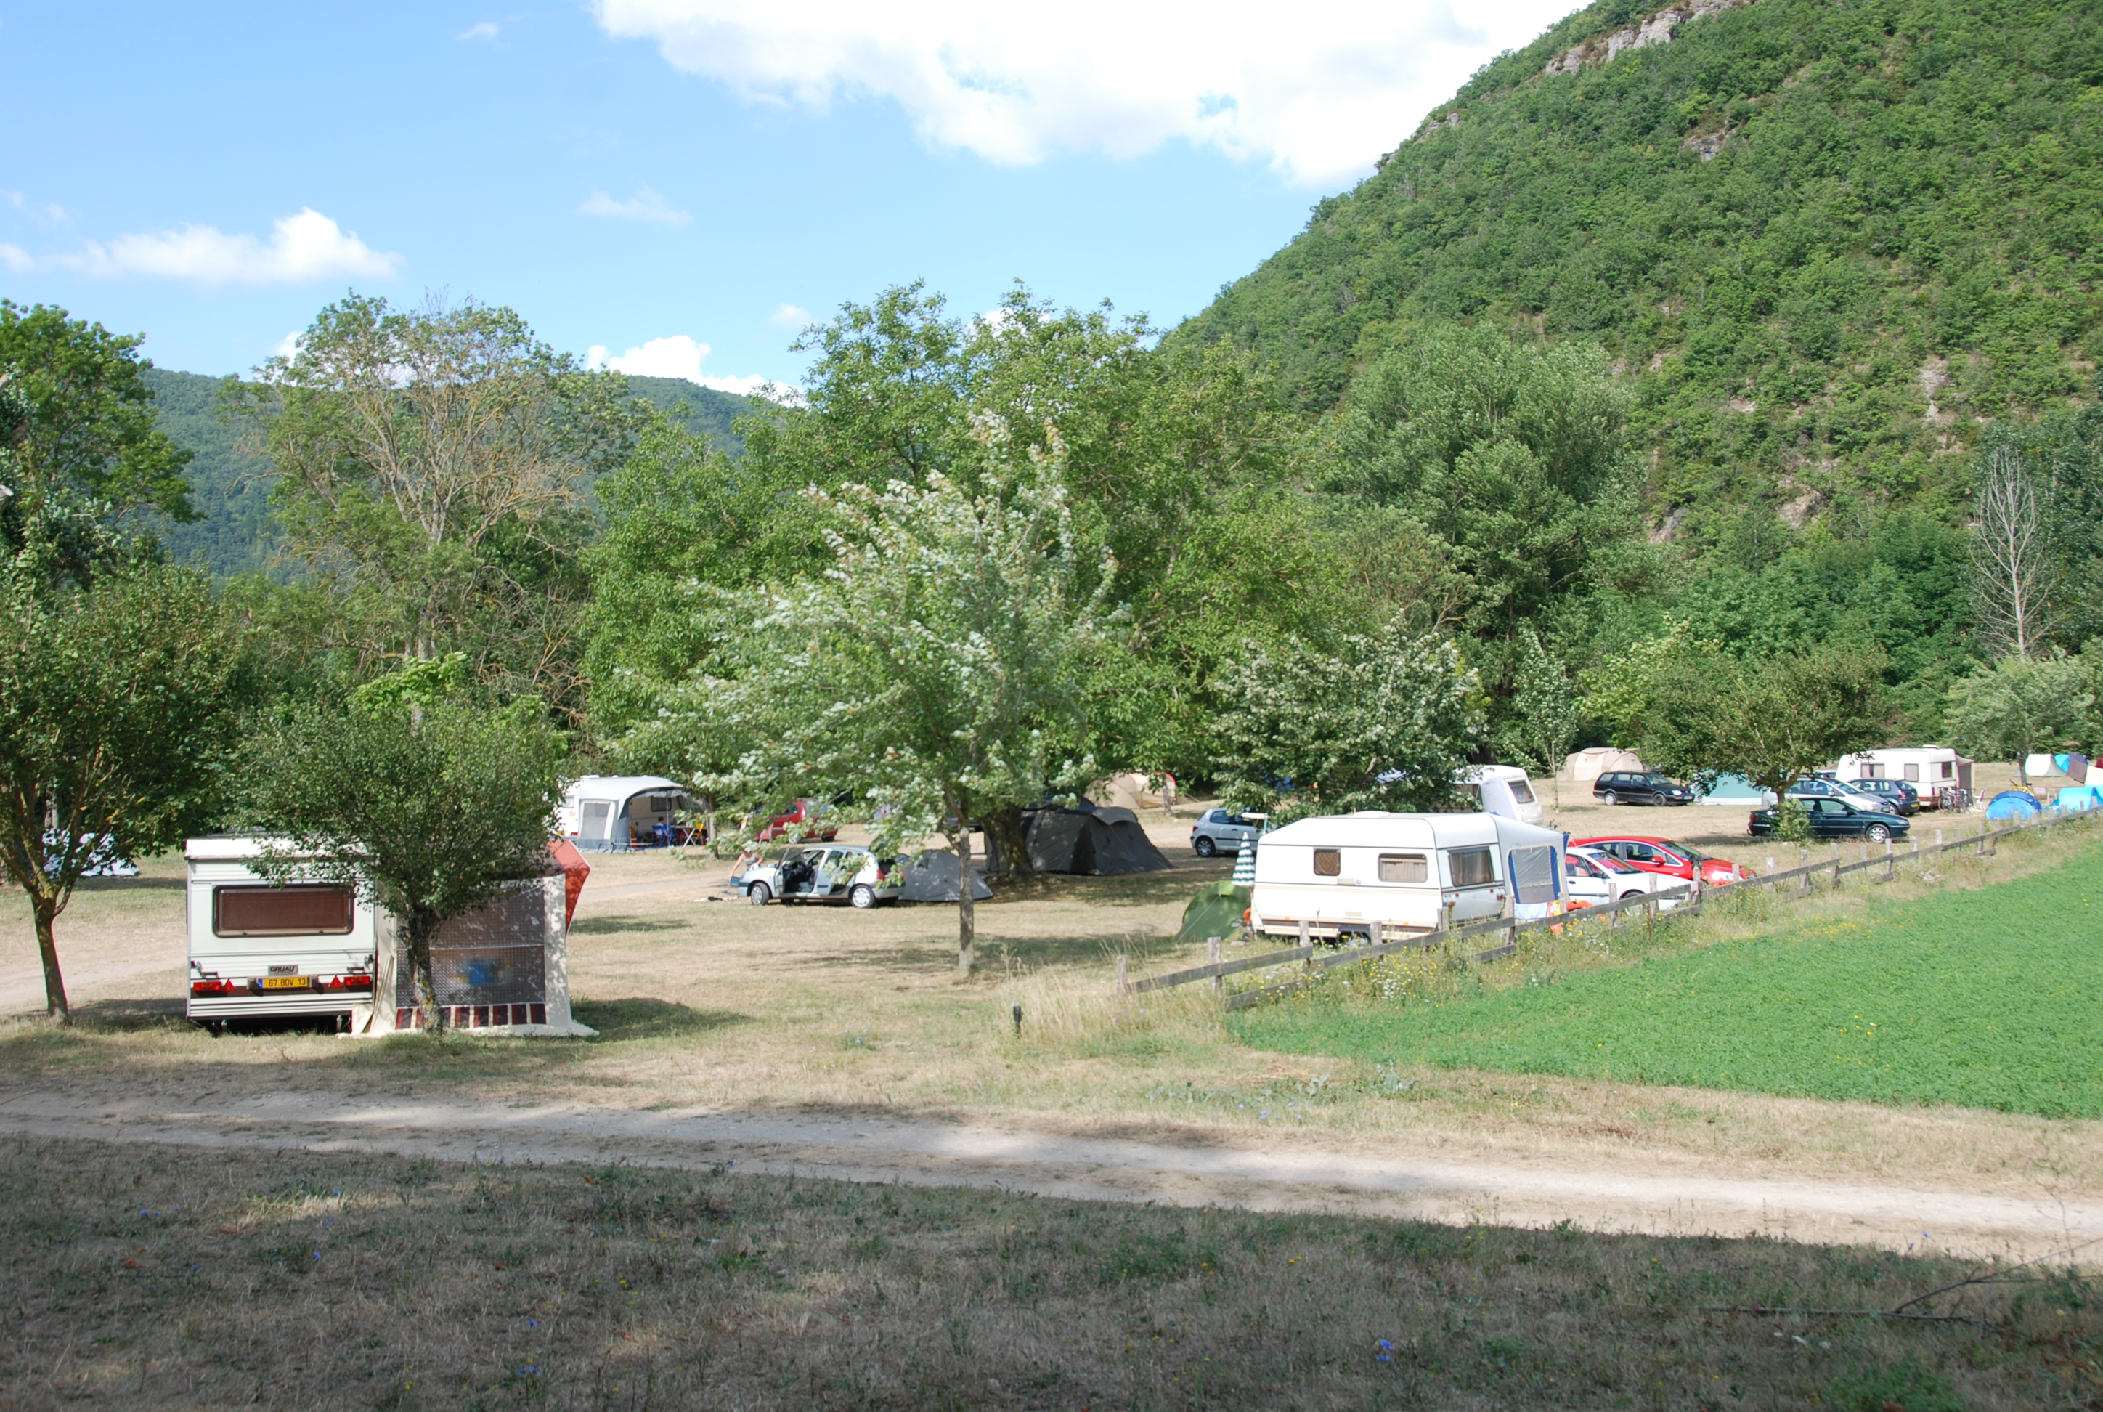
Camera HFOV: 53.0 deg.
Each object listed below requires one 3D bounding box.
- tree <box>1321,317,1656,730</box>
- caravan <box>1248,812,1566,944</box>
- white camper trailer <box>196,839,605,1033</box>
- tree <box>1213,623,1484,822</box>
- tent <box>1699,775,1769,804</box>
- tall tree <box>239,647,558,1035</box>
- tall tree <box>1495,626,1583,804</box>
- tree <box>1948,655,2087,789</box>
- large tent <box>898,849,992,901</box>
[{"bbox_3d":[23.400,-7.800,113.000,17.300,24.500,16.000,0,-2,12],"label":"tree"},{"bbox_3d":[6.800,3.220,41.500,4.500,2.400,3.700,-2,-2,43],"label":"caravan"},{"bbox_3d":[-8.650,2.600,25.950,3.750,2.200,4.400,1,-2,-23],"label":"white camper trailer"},{"bbox_3d":[6.825,1.324,48.500,6.200,6.450,5.900,0,-1,0],"label":"tree"},{"bbox_3d":[29.713,3.554,91.500,3.500,1.650,2.800,0,-1,10],"label":"tent"},{"bbox_3d":[-7.100,1.530,23.300,3.500,4.150,3.400,1,-2,-17],"label":"tall tree"},{"bbox_3d":[20.300,0.550,88.000,3.600,7.800,3.500,0,-2,13],"label":"tall tree"},{"bbox_3d":[53.200,0.700,116.000,7.900,7.400,7.600,-1,-2,25],"label":"tree"},{"bbox_3d":[-2.608,4.052,50.300,2.700,1.270,2.200,0,-1,-10],"label":"large tent"}]

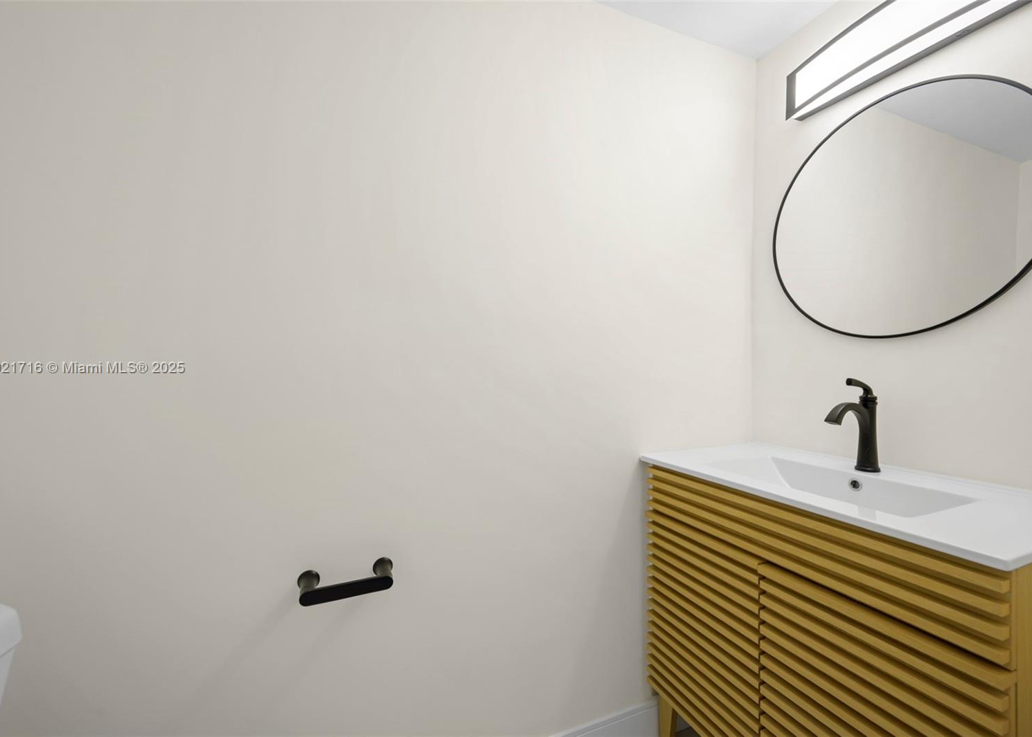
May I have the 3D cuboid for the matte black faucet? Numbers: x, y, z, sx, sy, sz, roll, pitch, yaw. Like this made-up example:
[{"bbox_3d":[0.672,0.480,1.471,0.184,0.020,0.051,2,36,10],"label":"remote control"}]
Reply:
[{"bbox_3d":[0.822,0.138,1.047,0.169,0.229,0.054,0,0,-23],"label":"matte black faucet"}]

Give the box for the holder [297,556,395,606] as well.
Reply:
[{"bbox_3d":[-0.360,0.457,0.921,0.197,0.042,0.081,0,0,-23],"label":"holder"}]

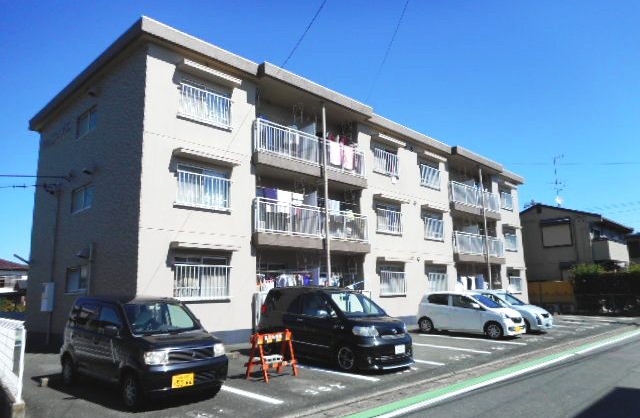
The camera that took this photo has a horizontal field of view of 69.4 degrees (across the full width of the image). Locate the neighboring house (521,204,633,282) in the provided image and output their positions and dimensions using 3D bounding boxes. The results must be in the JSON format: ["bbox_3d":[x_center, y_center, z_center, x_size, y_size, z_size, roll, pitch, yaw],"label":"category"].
[{"bbox_3d":[19.519,3.757,36.534,7.700,7.350,9.800,-12,-15,42],"label":"neighboring house"}]

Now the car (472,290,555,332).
[{"bbox_3d":[6.951,4.083,18.637,4.000,1.520,1.680,-8,-12,43],"label":"car"}]

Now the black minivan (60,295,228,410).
[{"bbox_3d":[-3.249,2.441,8.421,3.410,1.690,1.500,-7,-11,40],"label":"black minivan"}]

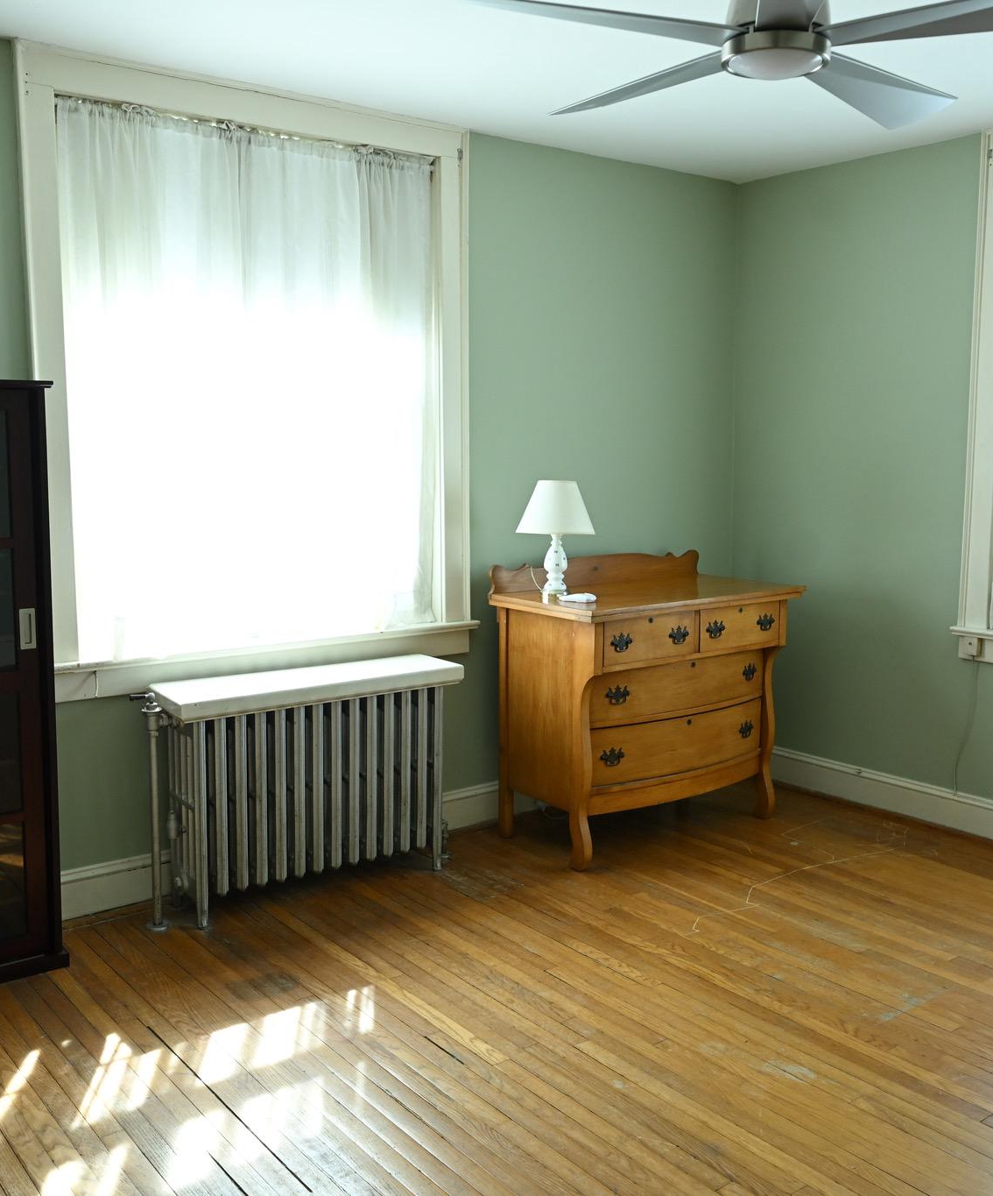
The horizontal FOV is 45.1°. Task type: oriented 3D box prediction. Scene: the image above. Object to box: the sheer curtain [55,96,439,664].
[{"bbox_3d":[-0.731,-0.660,3.825,1.290,1.600,0.070,-5,9,-36],"label":"sheer curtain"}]

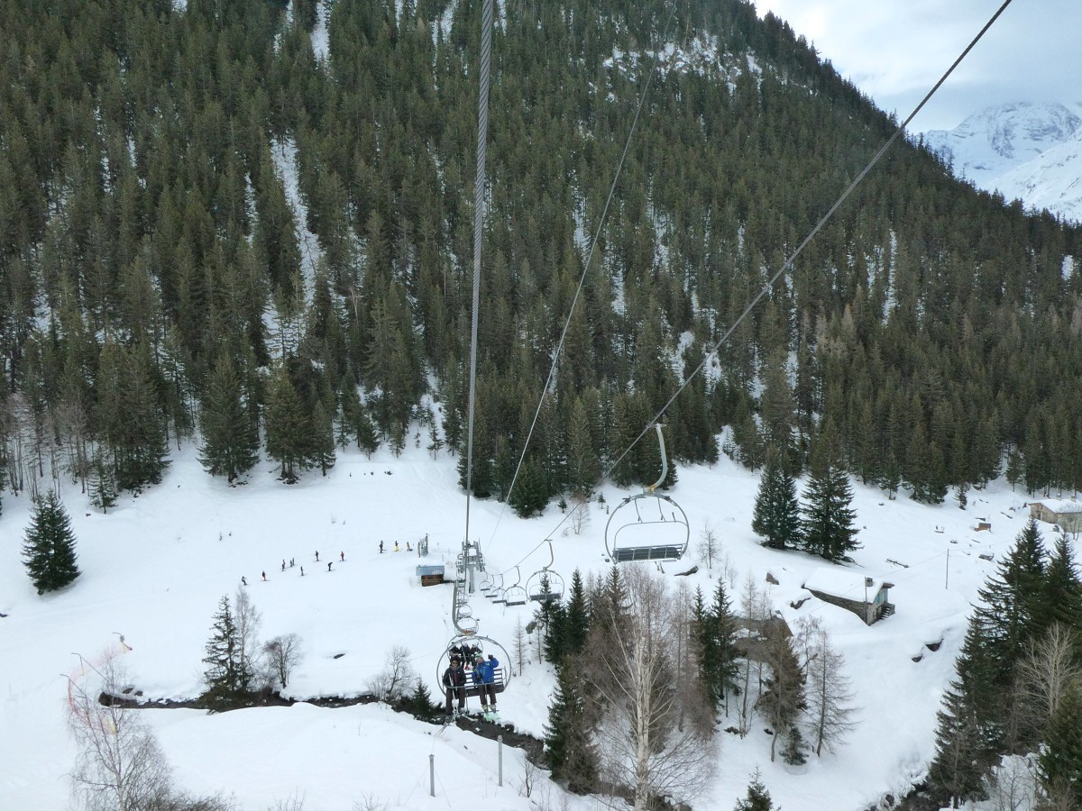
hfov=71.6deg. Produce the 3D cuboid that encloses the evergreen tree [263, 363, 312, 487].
[{"bbox_3d":[-51.718,3.475,152.890,10.000,24.540,10.000,-5,10,-19],"label":"evergreen tree"}]

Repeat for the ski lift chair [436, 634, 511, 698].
[{"bbox_3d":[-1.683,6.587,18.800,1.850,1.550,0.900,-3,10,-6],"label":"ski lift chair"}]

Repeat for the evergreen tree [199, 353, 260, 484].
[{"bbox_3d":[-63.670,2.579,152.734,12.000,26.360,12.000,-6,11,-23],"label":"evergreen tree"}]

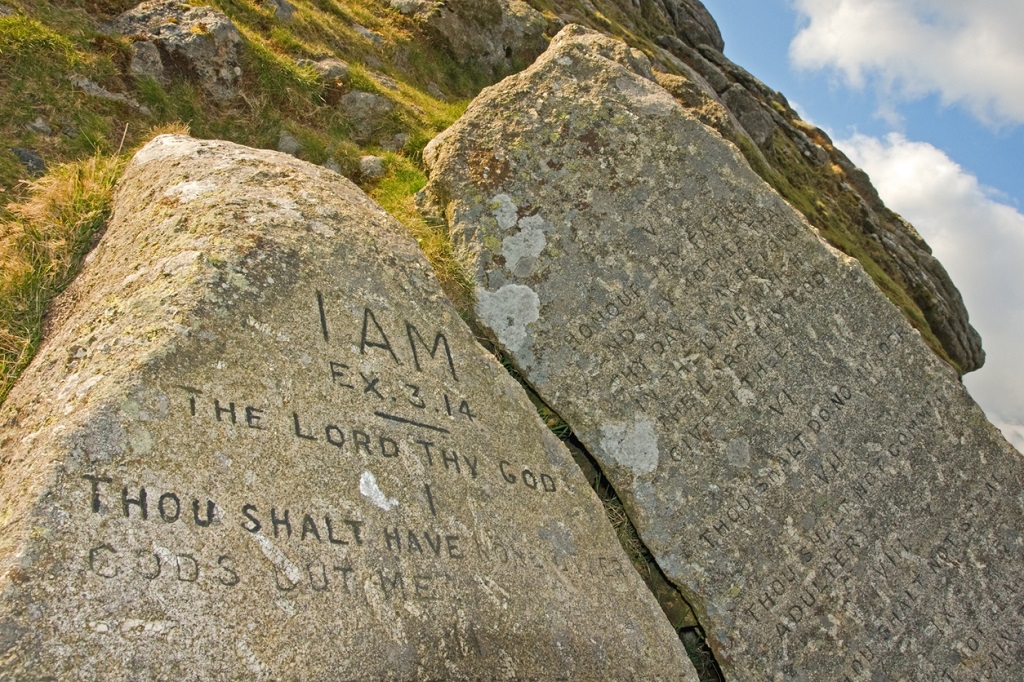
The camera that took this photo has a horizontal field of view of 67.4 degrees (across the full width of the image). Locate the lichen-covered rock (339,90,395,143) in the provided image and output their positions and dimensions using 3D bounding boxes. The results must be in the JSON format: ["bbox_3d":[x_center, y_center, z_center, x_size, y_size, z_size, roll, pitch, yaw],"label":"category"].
[{"bbox_3d":[-0.566,-0.870,2.980,0.210,0.175,0.160,6,-11,-8],"label":"lichen-covered rock"}]

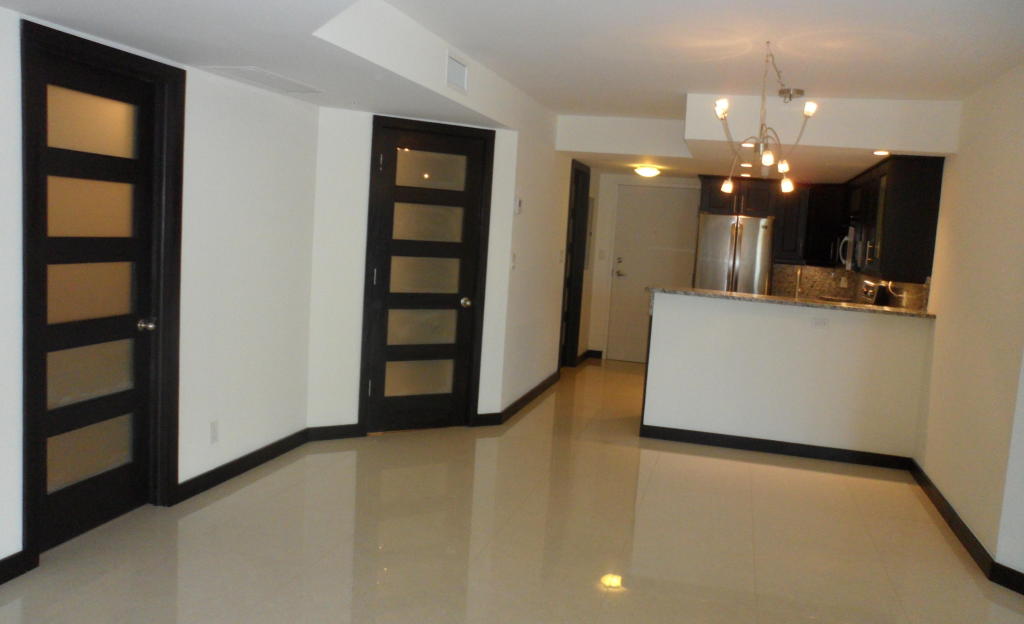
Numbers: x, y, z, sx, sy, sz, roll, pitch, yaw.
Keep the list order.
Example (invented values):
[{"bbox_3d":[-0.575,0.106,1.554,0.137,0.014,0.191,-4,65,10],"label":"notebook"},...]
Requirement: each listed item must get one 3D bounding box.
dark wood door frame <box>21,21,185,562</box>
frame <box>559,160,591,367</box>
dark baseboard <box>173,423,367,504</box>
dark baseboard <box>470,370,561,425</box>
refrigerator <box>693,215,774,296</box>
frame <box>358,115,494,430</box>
[{"bbox_3d":[-1.785,-0.060,3.362,0.130,2.120,0.880,6,7,16],"label":"dark wood door frame"},{"bbox_3d":[0.572,-0.421,7.844,0.140,2.130,0.890,6,7,16],"label":"frame"},{"bbox_3d":[-1.391,0.851,4.552,0.262,0.098,1.539,6,7,21],"label":"dark baseboard"},{"bbox_3d":[0.127,0.713,6.612,0.162,0.102,2.122,6,7,18],"label":"dark baseboard"},{"bbox_3d":[2.433,-0.201,8.575,0.820,1.770,0.780,6,7,16],"label":"refrigerator"},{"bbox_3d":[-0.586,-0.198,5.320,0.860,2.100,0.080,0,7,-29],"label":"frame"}]

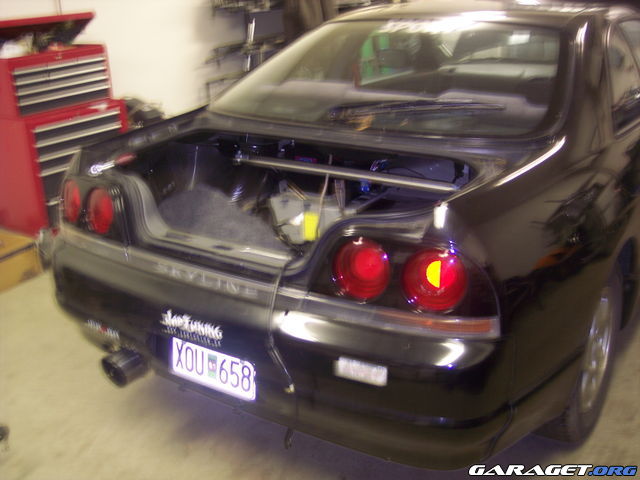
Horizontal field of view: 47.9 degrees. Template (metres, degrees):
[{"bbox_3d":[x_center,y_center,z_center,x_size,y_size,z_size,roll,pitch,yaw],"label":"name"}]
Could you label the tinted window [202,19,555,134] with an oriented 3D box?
[{"bbox_3d":[0.267,-0.602,2.622,1.300,0.100,0.780,11,48,31],"label":"tinted window"}]

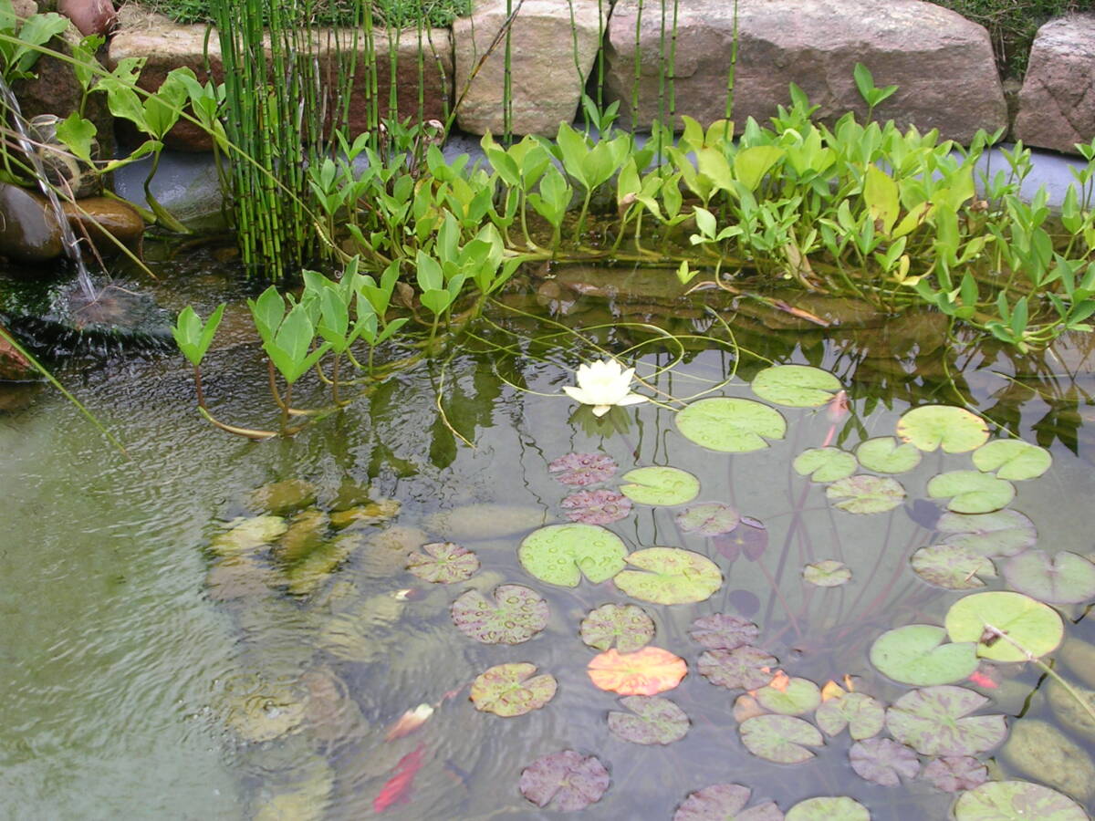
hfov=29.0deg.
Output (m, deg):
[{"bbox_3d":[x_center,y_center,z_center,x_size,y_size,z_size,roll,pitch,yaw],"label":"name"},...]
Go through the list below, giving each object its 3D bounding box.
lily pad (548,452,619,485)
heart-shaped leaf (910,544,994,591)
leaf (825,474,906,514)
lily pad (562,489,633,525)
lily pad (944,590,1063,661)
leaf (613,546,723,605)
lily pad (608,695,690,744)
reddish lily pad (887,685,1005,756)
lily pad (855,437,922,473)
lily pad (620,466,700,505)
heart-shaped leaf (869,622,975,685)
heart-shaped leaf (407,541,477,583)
[{"bbox_3d":[0.048,0.077,2.792,0.093,0.010,0.081,-8,31,-13],"label":"lily pad"},{"bbox_3d":[0.472,0.179,2.459,0.099,0.014,0.089,22,37,34],"label":"heart-shaped leaf"},{"bbox_3d":[0.391,0.100,2.596,0.100,0.016,0.083,-9,31,-15],"label":"leaf"},{"bbox_3d":[0.062,0.123,2.708,0.091,0.012,0.085,0,29,0],"label":"lily pad"},{"bbox_3d":[0.533,0.250,2.478,0.129,0.012,0.156,26,38,38],"label":"lily pad"},{"bbox_3d":[0.146,0.200,2.568,0.129,0.012,0.128,0,29,0],"label":"leaf"},{"bbox_3d":[0.110,0.341,2.329,0.091,0.010,0.084,19,35,29],"label":"lily pad"},{"bbox_3d":[0.436,0.338,2.319,0.140,0.012,0.120,-12,31,-20],"label":"reddish lily pad"},{"bbox_3d":[0.455,0.059,2.824,0.084,0.010,0.092,0,30,0],"label":"lily pad"},{"bbox_3d":[0.139,0.091,2.613,0.098,0.012,0.093,0,30,0],"label":"lily pad"},{"bbox_3d":[0.432,0.280,2.436,0.123,0.010,0.114,-25,38,-36],"label":"heart-shaped leaf"},{"bbox_3d":[-0.129,0.185,2.596,0.089,0.012,0.094,-22,36,-34],"label":"heart-shaped leaf"}]

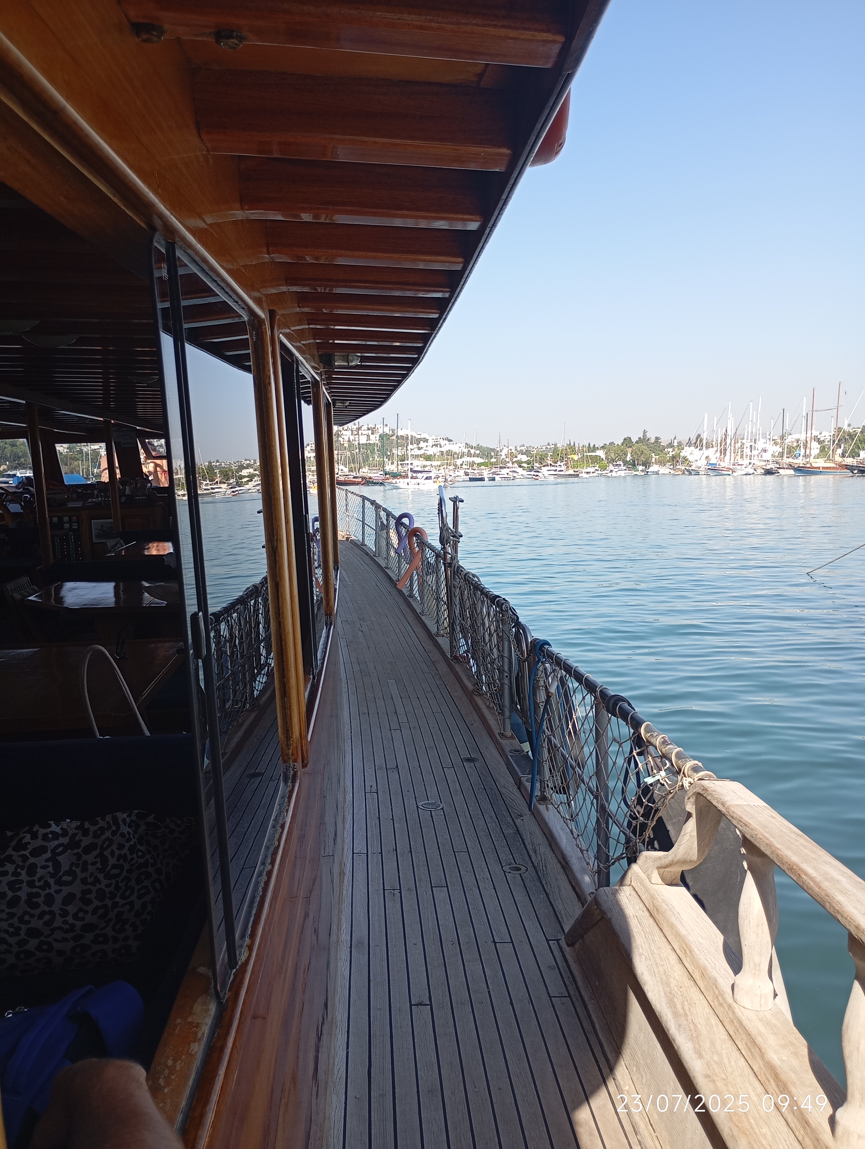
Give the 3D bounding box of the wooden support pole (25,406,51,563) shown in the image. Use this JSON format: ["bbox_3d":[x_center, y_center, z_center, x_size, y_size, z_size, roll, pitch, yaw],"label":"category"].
[{"bbox_3d":[-2.276,-0.132,5.492,0.065,1.750,0.065,-3,6,-3],"label":"wooden support pole"}]

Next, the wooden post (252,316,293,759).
[{"bbox_3d":[-0.274,-0.050,1.646,0.042,0.794,0.042,-3,6,-3],"label":"wooden post"}]

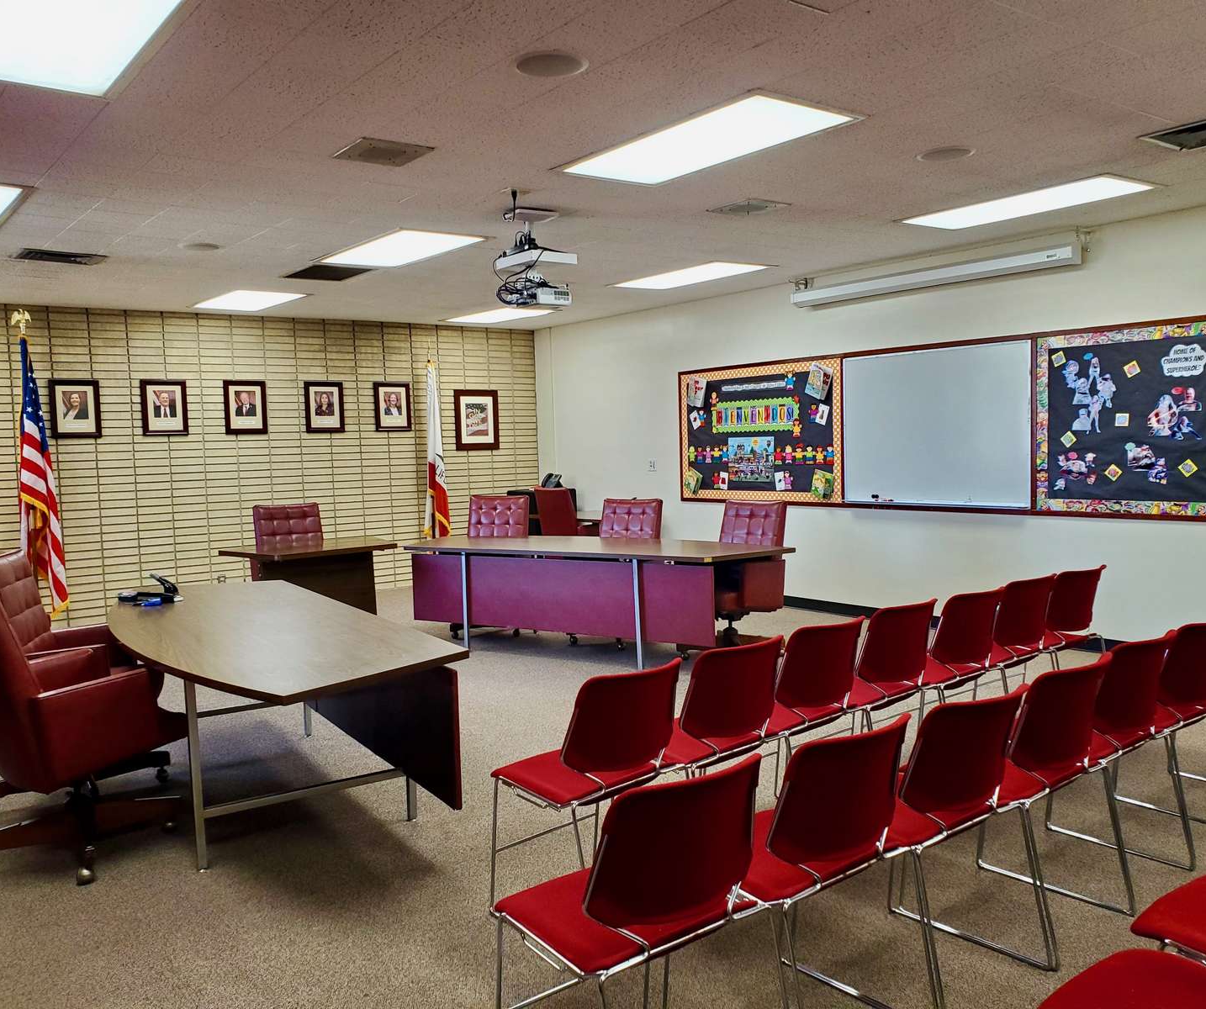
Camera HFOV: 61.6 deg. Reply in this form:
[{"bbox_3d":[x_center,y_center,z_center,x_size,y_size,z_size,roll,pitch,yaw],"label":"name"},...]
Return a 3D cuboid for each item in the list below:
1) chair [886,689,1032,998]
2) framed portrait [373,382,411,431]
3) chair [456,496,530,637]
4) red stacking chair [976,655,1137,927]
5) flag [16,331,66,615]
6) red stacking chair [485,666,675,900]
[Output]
[{"bbox_3d":[0.875,0.896,2.820,0.500,0.780,0.530,-5,5,-37],"label":"chair"},{"bbox_3d":[-2.147,-0.997,10.342,0.390,0.490,0.030,-5,5,-37],"label":"framed portrait"},{"bbox_3d":[-0.913,0.476,7.874,0.660,1.030,0.740,-1,4,18],"label":"chair"},{"bbox_3d":[1.224,0.844,3.051,0.500,0.790,0.540,-4,5,-38],"label":"red stacking chair"},{"bbox_3d":[-4.446,-0.212,7.978,0.320,2.170,0.250,-4,4,-35],"label":"flag"},{"bbox_3d":[-0.050,0.871,3.145,0.480,0.775,0.530,-5,5,-40],"label":"red stacking chair"}]

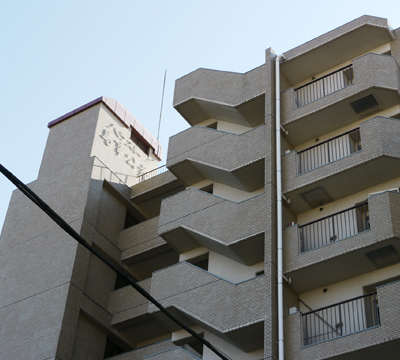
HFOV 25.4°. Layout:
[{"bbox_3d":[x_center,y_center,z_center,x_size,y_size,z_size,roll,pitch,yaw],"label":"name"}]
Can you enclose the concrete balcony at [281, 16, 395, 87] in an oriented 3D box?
[{"bbox_3d":[4.193,-4.079,27.264,3.465,0.422,0.949,-22,-50,25],"label":"concrete balcony"}]

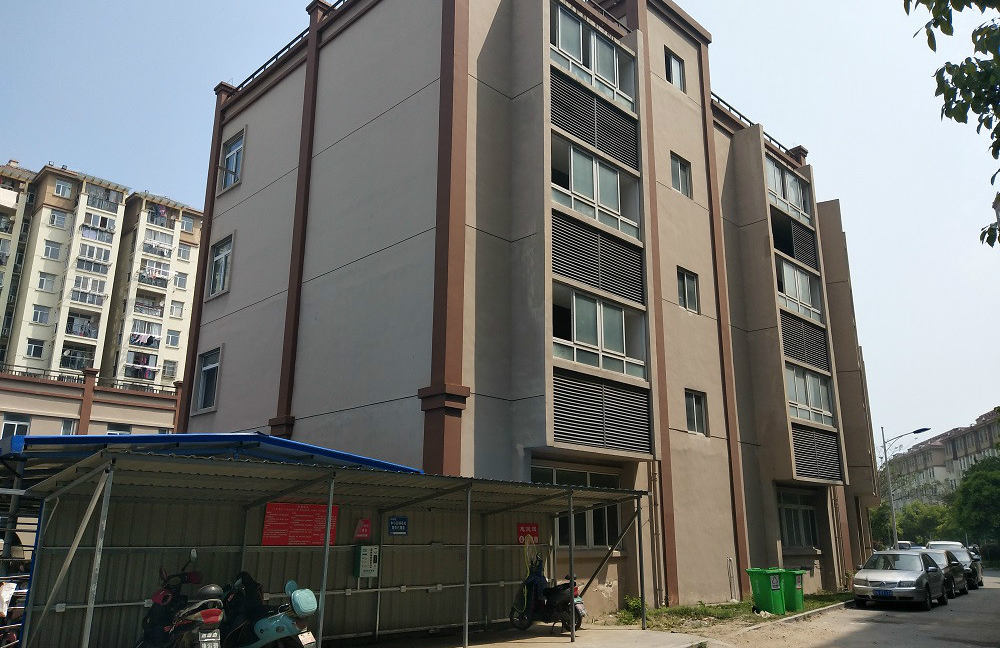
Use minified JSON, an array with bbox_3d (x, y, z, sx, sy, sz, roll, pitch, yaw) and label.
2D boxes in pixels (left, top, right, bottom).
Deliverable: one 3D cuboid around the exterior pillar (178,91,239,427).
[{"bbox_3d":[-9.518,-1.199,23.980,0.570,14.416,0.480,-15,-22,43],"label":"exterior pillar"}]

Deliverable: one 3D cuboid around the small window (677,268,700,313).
[{"bbox_3d":[5.399,-0.942,21.555,1.100,1.190,0.130,15,-22,-43],"label":"small window"}]

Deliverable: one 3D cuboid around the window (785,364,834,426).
[{"bbox_3d":[9.857,2.315,24.008,0.130,1.738,3.646,-15,-22,43],"label":"window"}]

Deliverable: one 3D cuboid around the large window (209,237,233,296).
[{"bbox_3d":[-8.639,-1.740,23.331,1.505,1.738,0.140,-15,-22,43],"label":"large window"}]

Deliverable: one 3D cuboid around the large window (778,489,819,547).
[{"bbox_3d":[9.179,5.972,23.024,2.680,1.650,0.150,15,-22,-43],"label":"large window"}]

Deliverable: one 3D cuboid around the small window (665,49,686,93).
[{"bbox_3d":[5.441,-7.917,23.587,0.140,1.230,1.134,-15,-22,43],"label":"small window"}]

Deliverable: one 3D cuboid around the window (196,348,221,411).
[{"bbox_3d":[-8.540,1.704,22.233,0.150,1.800,1.450,15,-22,-43],"label":"window"}]

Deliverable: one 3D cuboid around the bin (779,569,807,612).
[{"bbox_3d":[7.050,6.440,18.200,0.540,0.990,0.680,15,-21,-42],"label":"bin"}]

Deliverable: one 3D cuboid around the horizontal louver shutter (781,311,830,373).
[{"bbox_3d":[9.899,0.584,24.467,0.120,1.558,3.689,-15,-22,43],"label":"horizontal louver shutter"}]

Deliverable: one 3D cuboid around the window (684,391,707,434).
[{"bbox_3d":[5.354,2.440,20.635,0.140,1.198,1.113,-15,-22,43],"label":"window"}]

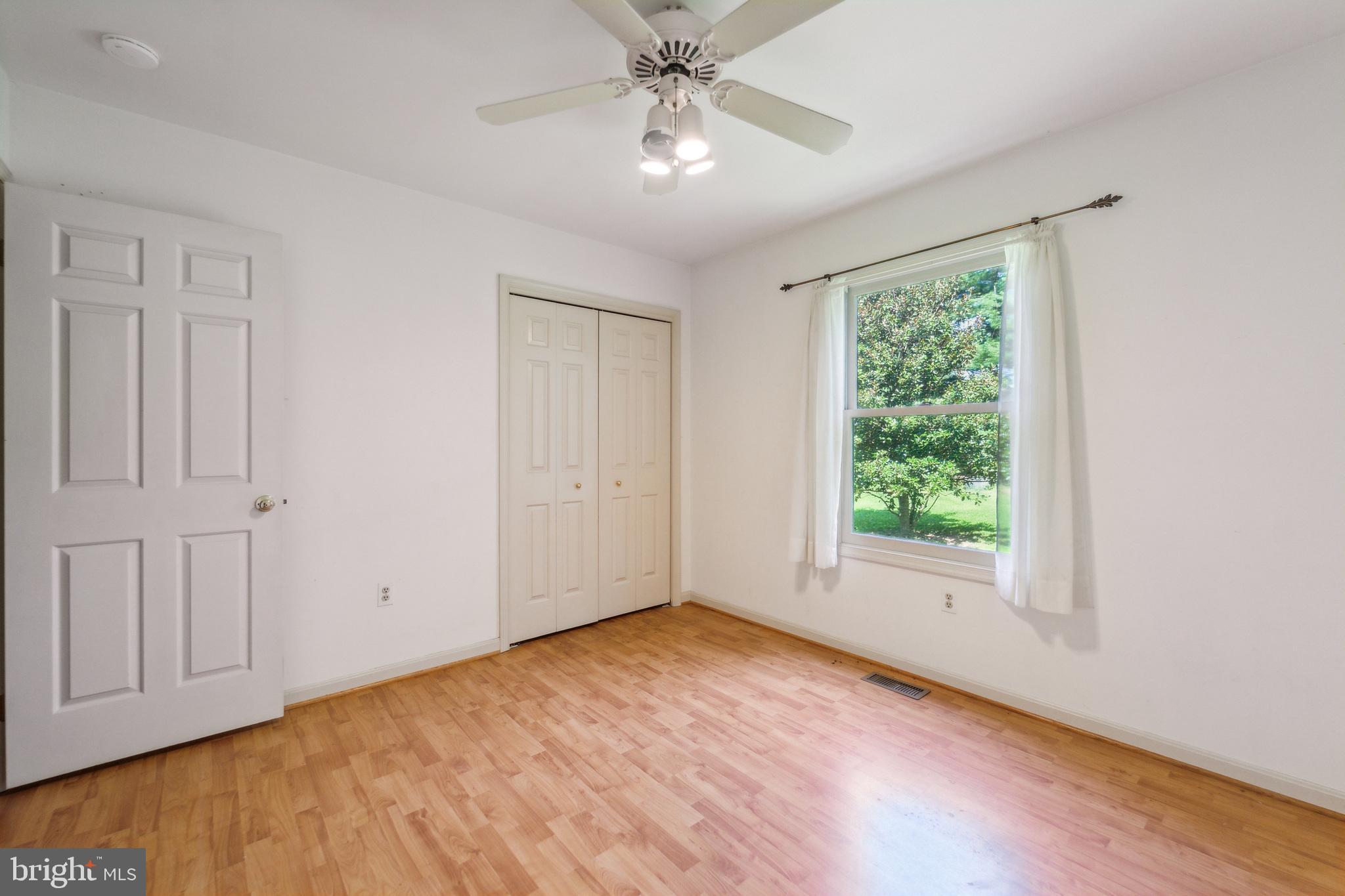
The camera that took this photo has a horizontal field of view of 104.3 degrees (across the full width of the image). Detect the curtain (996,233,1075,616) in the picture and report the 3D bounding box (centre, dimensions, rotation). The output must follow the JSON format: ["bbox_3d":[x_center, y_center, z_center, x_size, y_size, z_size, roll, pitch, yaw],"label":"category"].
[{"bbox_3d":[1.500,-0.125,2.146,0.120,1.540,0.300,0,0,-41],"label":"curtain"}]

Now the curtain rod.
[{"bbox_3d":[1.181,-0.949,2.567,0.075,0.048,1.590,0,1,-41],"label":"curtain rod"}]

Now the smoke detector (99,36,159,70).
[{"bbox_3d":[-1.742,-1.266,1.683,0.132,0.037,0.132,0,0,0],"label":"smoke detector"}]

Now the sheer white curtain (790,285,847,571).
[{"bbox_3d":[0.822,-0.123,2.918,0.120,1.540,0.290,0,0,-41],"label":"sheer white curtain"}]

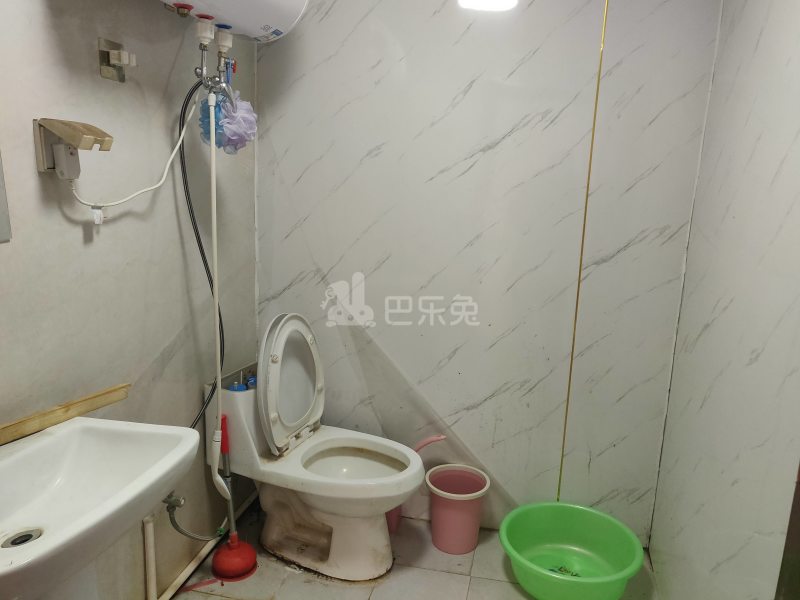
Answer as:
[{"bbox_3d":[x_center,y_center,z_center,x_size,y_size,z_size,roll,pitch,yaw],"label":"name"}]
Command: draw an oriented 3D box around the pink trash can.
[{"bbox_3d":[0.206,0.766,2.108,0.227,0.248,0.227,4,11,11],"label":"pink trash can"}]

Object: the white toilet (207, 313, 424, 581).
[{"bbox_3d":[-0.241,0.474,1.958,0.694,0.831,0.381,6,11,19],"label":"white toilet"}]

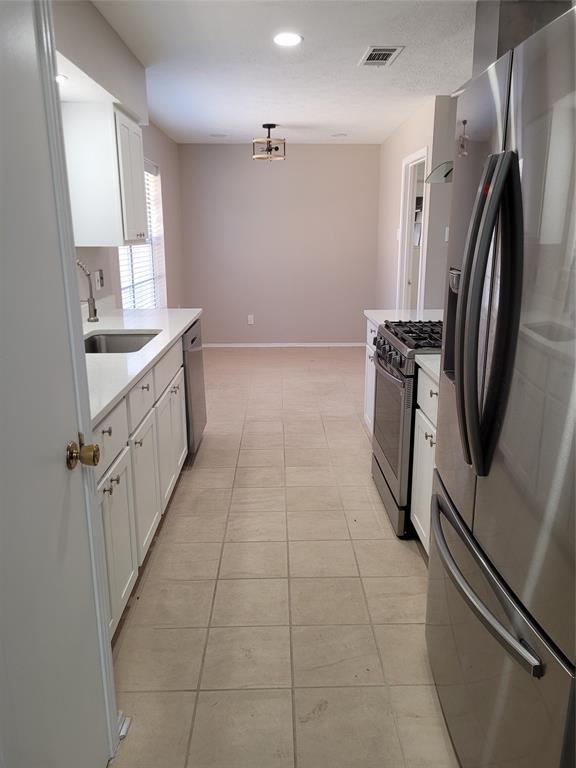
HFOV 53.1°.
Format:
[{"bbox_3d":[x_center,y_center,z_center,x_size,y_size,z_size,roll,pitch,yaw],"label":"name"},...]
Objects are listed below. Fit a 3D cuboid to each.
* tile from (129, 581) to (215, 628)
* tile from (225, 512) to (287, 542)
[{"bbox_3d":[-0.446,0.876,2.294,0.301,0.012,0.300,-1,15,-1],"label":"tile"},{"bbox_3d":[-0.156,0.724,2.906,0.302,0.012,0.302,-1,15,-1],"label":"tile"}]

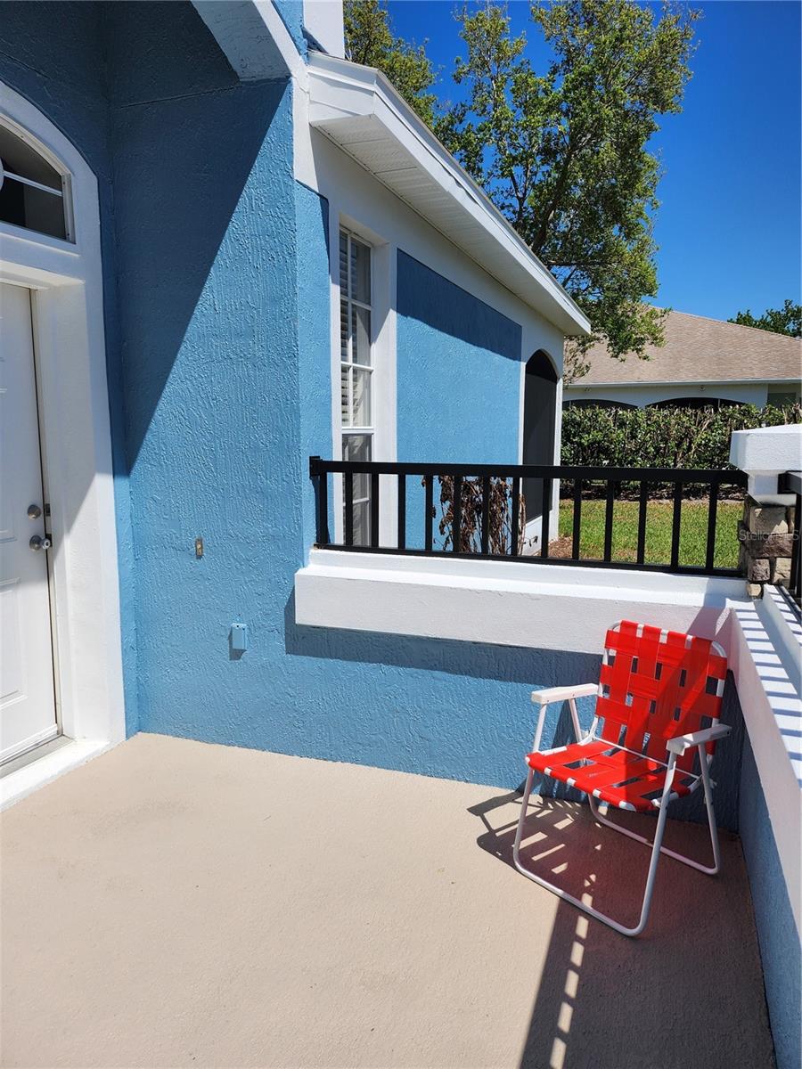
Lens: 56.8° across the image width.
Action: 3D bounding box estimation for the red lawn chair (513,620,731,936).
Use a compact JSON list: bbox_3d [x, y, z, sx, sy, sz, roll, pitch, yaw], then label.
[{"bbox_3d":[0.735,0.752,2.489,0.508,0.821,0.565,-7,11,-40],"label":"red lawn chair"}]

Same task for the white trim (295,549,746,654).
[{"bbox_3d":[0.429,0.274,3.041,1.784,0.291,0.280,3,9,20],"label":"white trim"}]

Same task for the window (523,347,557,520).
[{"bbox_3d":[1.650,-1.213,8.964,0.120,1.943,2.215,3,9,20],"label":"window"}]

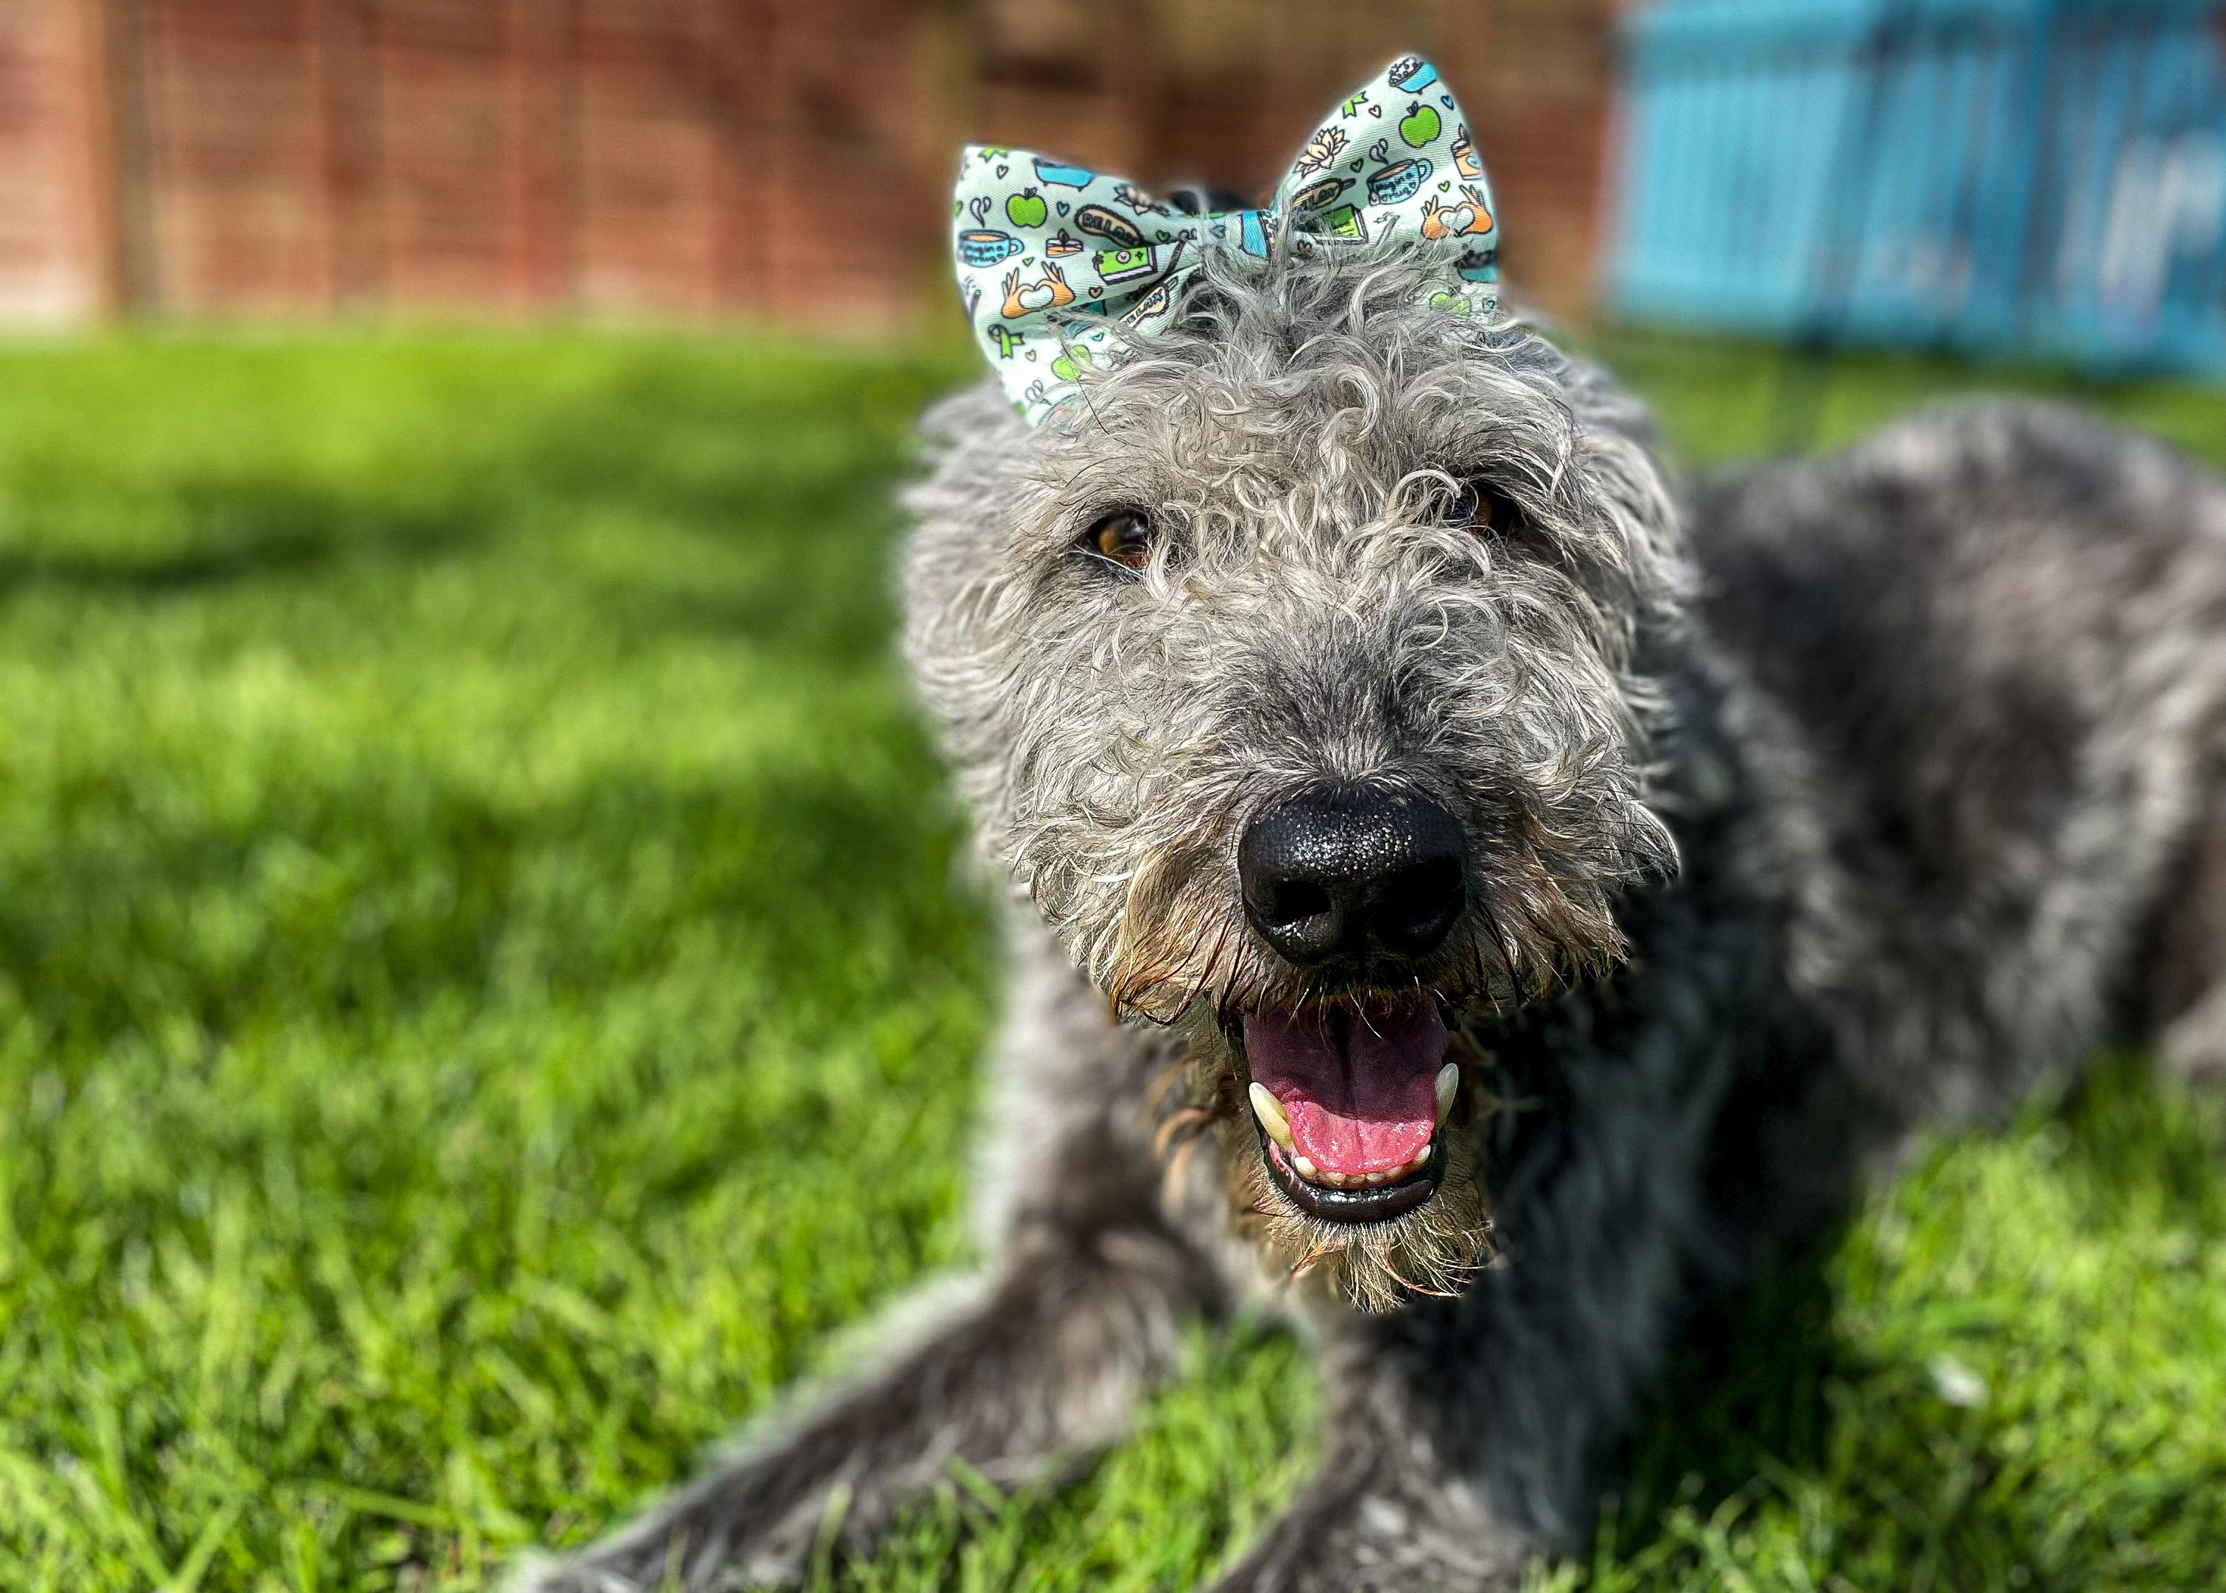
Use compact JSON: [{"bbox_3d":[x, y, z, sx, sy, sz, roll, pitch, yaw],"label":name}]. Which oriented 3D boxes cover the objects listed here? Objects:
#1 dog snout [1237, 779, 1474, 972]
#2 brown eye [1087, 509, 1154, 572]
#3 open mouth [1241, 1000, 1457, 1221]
[{"bbox_3d":[0.051,0.017,0.485,0.047,0.034,0.035,-4,16,1],"label":"dog snout"},{"bbox_3d":[0.002,-0.065,0.565,0.017,0.015,0.012,-2,16,7],"label":"brown eye"},{"bbox_3d":[0.055,0.074,0.530,0.049,0.045,0.050,-4,16,1],"label":"open mouth"}]

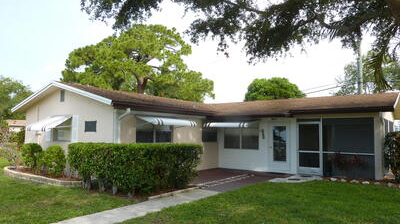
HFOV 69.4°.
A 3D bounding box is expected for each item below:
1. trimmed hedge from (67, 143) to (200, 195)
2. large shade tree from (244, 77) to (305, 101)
[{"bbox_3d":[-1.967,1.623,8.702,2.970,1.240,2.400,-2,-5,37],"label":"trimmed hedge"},{"bbox_3d":[6.483,0.167,25.233,5.600,6.650,5.600,0,-4,14],"label":"large shade tree"}]

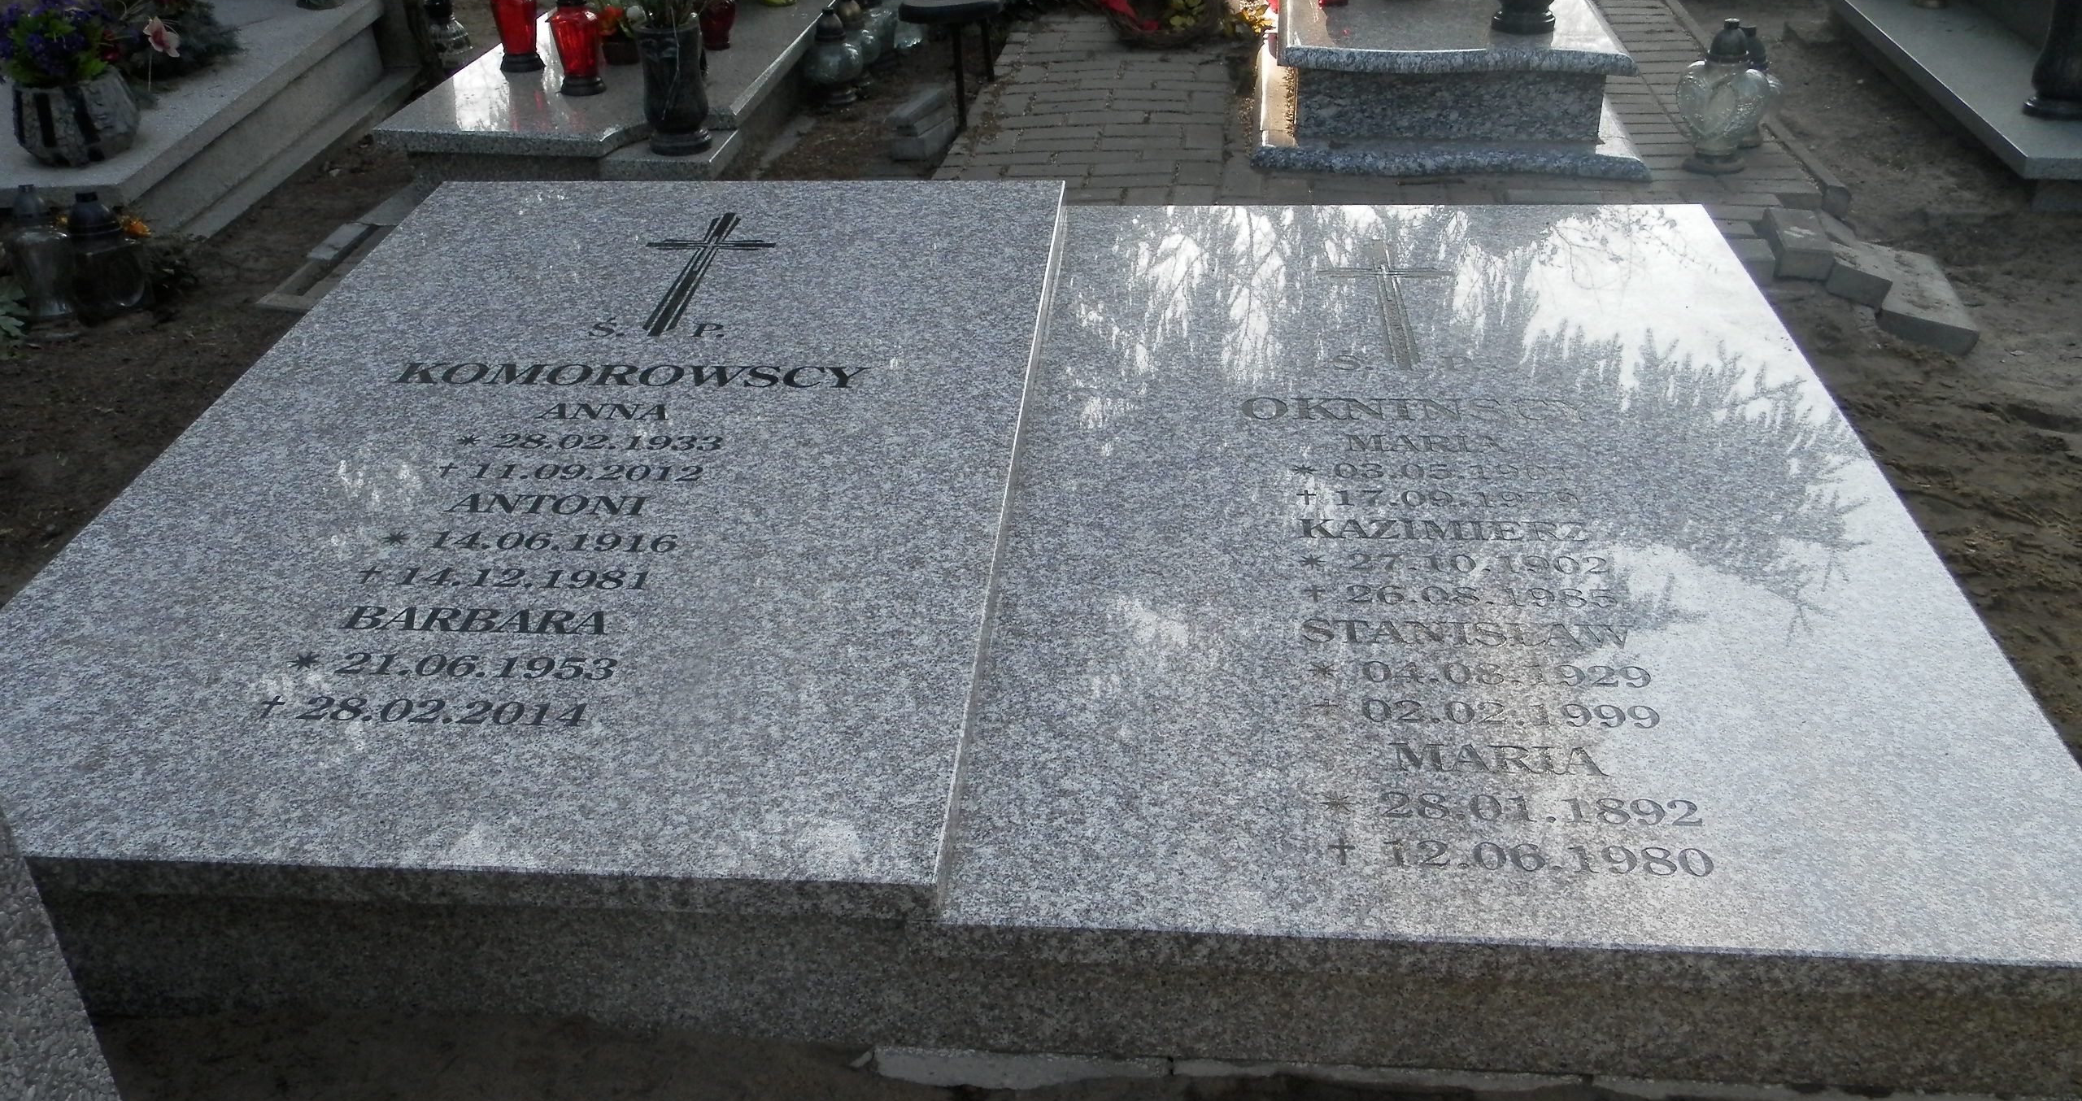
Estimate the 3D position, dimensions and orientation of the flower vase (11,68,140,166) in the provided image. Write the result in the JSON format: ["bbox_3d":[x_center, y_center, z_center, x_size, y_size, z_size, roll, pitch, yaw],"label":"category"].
[{"bbox_3d":[-2.000,-0.891,3.478,0.240,0.163,0.240,-18,35,-25],"label":"flower vase"}]

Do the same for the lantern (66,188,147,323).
[{"bbox_3d":[-1.846,-0.583,3.315,0.130,0.255,0.130,-23,38,-32],"label":"lantern"}]

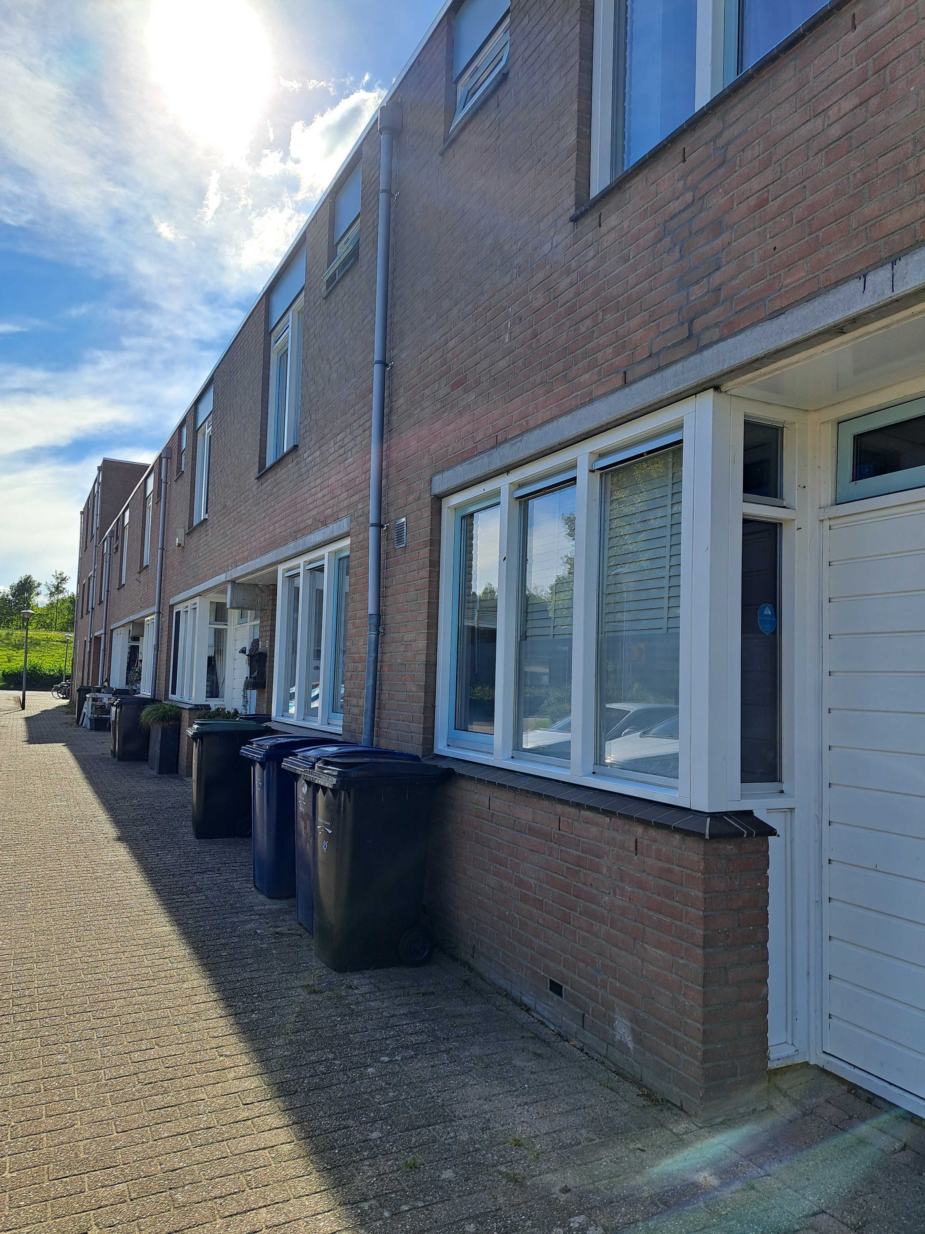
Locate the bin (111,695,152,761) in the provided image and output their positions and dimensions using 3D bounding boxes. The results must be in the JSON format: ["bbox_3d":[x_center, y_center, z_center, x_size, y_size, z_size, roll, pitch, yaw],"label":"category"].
[{"bbox_3d":[-5.560,1.851,14.490,0.700,1.080,0.580,3,-4,-27],"label":"bin"}]

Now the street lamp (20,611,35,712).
[{"bbox_3d":[-15.455,1.519,30.276,0.500,3.650,0.500,4,-5,-27],"label":"street lamp"}]

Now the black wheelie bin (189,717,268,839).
[{"bbox_3d":[-2.242,1.489,8.076,0.690,1.070,0.580,3,-4,-27],"label":"black wheelie bin"}]

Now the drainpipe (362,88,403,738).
[{"bbox_3d":[-0.619,-0.895,5.998,0.190,5.635,0.200,4,-5,-27],"label":"drainpipe"}]

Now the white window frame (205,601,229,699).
[{"bbox_3d":[-3.593,0.493,12.484,0.319,1.504,0.124,3,-4,-27],"label":"white window frame"}]

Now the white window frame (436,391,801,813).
[{"bbox_3d":[0.591,0.004,4.266,0.484,1.553,2.276,3,-4,-27],"label":"white window frame"}]

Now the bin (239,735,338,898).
[{"bbox_3d":[-1.121,1.375,5.970,0.730,1.075,0.575,4,-5,-27],"label":"bin"}]

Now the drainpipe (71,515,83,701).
[{"bbox_3d":[-18.280,-0.524,40.610,0.160,9.135,0.160,4,-5,-27],"label":"drainpipe"}]

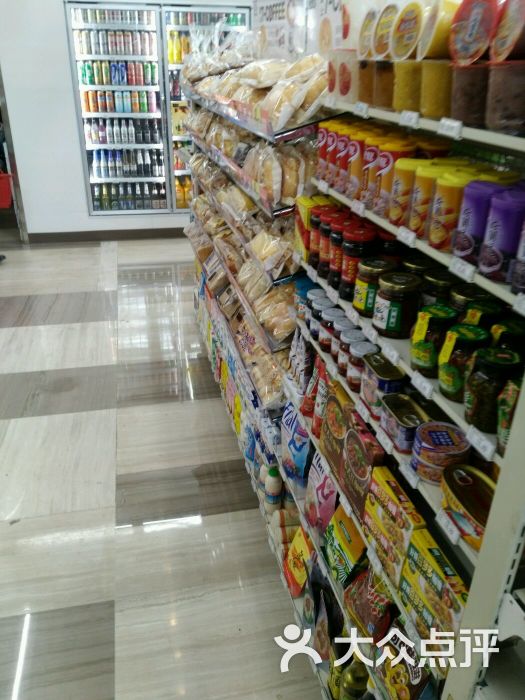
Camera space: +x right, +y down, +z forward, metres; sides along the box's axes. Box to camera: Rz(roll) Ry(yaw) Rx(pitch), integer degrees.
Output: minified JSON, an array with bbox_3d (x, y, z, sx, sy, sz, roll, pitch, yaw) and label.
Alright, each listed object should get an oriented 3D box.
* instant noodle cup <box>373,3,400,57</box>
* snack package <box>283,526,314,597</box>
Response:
[{"bbox_3d":[0.303,-0.654,1.174,0.105,0.100,0.100,2,26,-17],"label":"instant noodle cup"},{"bbox_3d":[0.128,0.641,1.717,0.040,0.165,0.120,10,23,-21],"label":"snack package"}]

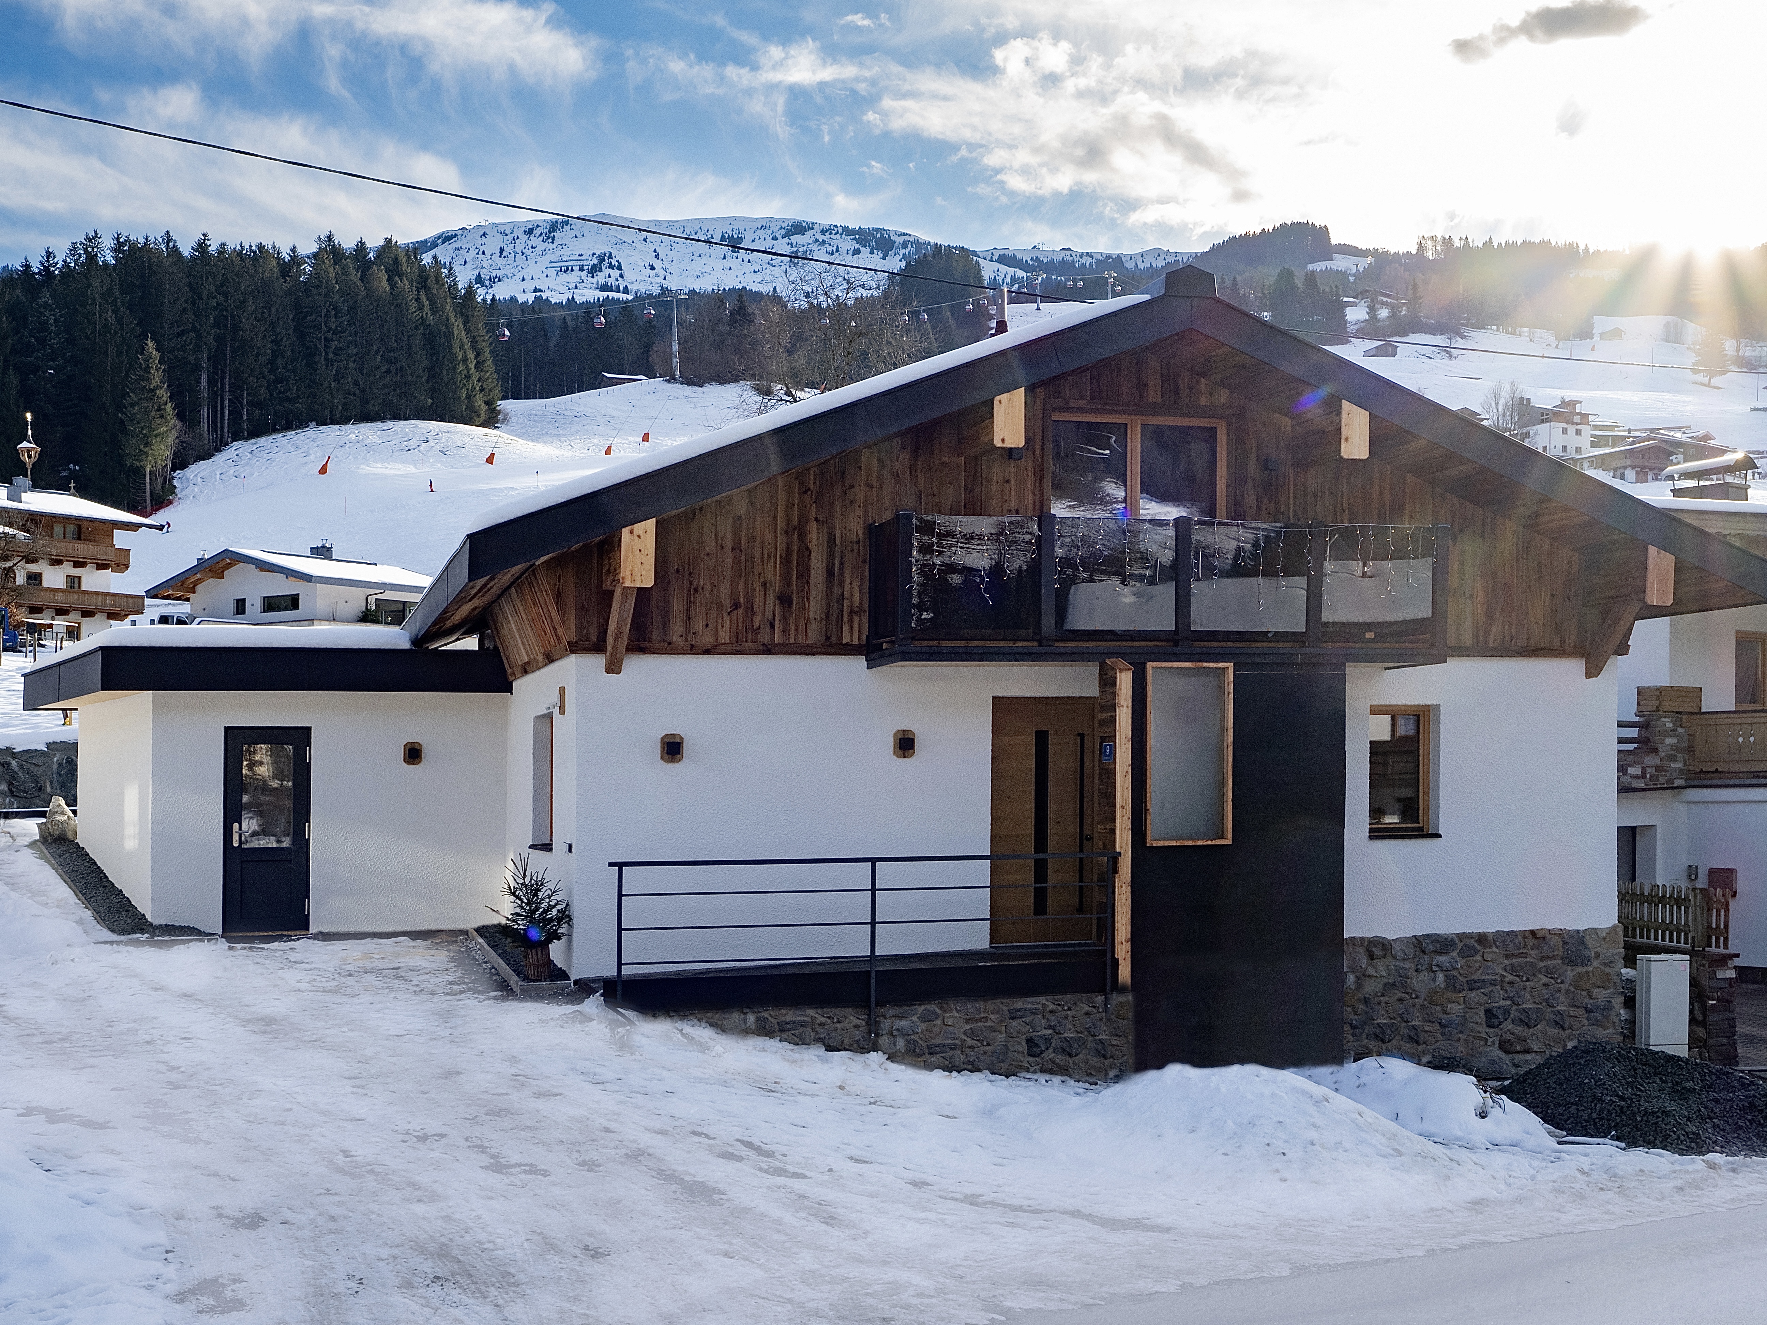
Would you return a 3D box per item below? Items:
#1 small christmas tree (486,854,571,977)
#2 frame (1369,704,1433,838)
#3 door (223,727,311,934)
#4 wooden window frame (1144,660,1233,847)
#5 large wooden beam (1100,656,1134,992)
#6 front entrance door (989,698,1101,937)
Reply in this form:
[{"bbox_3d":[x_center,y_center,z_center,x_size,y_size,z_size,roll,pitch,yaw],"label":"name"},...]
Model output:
[{"bbox_3d":[-2.939,2.114,16.100,0.660,1.050,0.620,0,-2,-16],"label":"small christmas tree"},{"bbox_3d":[4.805,1.005,18.100,0.720,1.220,0.100,0,-2,-16],"label":"frame"},{"bbox_3d":[-6.423,1.747,20.200,0.870,2.150,0.100,0,-2,-16],"label":"door"},{"bbox_3d":[2.593,0.773,16.450,0.790,1.530,0.090,0,-2,-16],"label":"wooden window frame"},{"bbox_3d":[1.984,1.387,16.450,0.150,2.720,0.330,0,-2,-16],"label":"large wooden beam"},{"bbox_3d":[1.414,1.402,17.200,1.050,2.190,0.100,0,-2,-16],"label":"front entrance door"}]

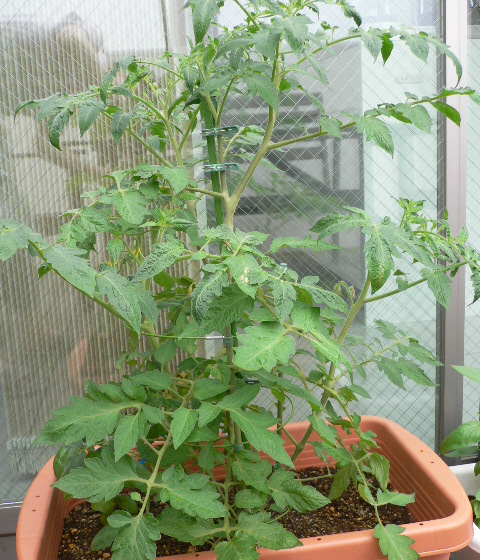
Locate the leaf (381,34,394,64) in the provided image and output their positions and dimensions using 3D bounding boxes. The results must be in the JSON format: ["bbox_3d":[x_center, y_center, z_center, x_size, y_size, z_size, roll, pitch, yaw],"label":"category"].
[{"bbox_3d":[0.223,-0.351,0.980,0.020,0.048,0.008,5,-10,-5],"label":"leaf"}]

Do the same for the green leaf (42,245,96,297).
[{"bbox_3d":[-0.230,-0.018,0.908,0.049,0.023,0.099,-36,72,-32],"label":"green leaf"}]

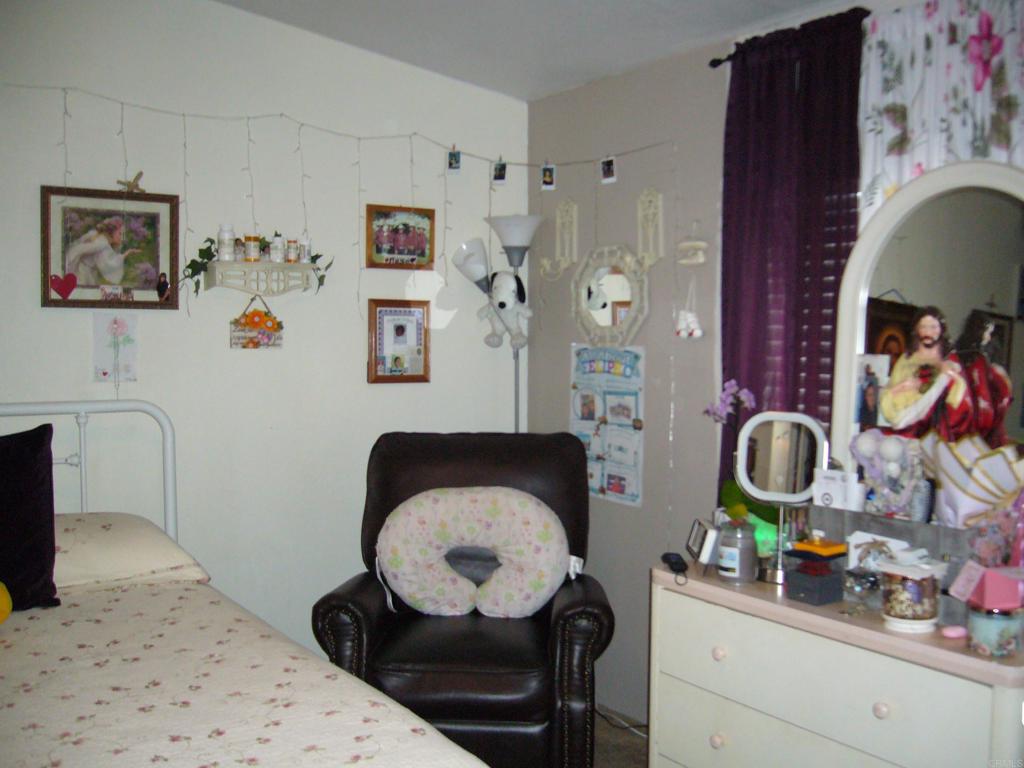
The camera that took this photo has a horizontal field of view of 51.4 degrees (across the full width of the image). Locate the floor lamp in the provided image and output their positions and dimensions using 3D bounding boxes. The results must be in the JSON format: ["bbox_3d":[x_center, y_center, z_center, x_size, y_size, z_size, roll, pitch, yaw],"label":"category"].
[{"bbox_3d":[-0.055,0.279,4.152,0.340,1.859,0.250,0,3,0],"label":"floor lamp"}]

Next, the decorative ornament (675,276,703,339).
[{"bbox_3d":[0.591,-0.255,3.553,0.050,0.206,0.085,-1,3,-34],"label":"decorative ornament"}]

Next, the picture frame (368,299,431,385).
[{"bbox_3d":[-0.427,-0.162,4.042,0.266,0.317,0.022,-1,3,-34],"label":"picture frame"}]

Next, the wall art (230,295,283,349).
[{"bbox_3d":[-0.884,-0.219,3.722,0.186,0.185,0.030,-1,3,-34],"label":"wall art"}]

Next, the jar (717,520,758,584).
[{"bbox_3d":[0.609,0.448,2.864,0.108,0.156,0.108,0,3,0],"label":"jar"}]

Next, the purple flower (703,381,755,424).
[{"bbox_3d":[0.642,0.054,3.130,0.140,0.125,0.110,1,3,12],"label":"purple flower"}]

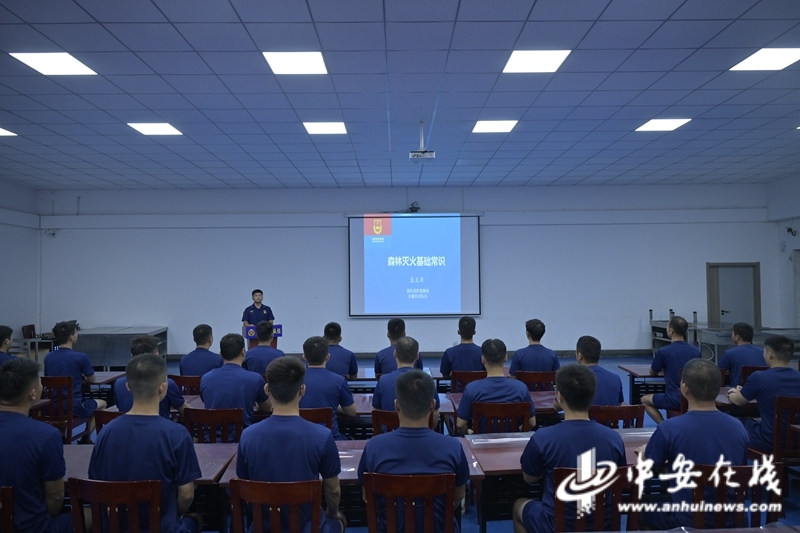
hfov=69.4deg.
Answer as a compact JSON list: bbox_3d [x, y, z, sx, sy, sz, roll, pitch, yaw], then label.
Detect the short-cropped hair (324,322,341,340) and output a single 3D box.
[{"bbox_3d":[-0.635,0.614,5.459,0.165,0.170,0.190,-1,-2,0],"label":"short-cropped hair"}]

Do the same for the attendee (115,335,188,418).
[{"bbox_3d":[-1.834,1.191,4.314,0.540,1.320,0.760,-1,-2,2],"label":"attendee"}]

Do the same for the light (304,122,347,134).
[{"bbox_3d":[-1.046,-1.969,8.187,0.590,0.060,0.590,0,-2,0],"label":"light"}]

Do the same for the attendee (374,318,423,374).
[{"bbox_3d":[-0.022,1.206,5.716,0.520,1.370,0.760,0,-2,0],"label":"attendee"}]

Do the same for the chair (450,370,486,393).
[{"bbox_3d":[0.662,1.425,5.592,0.430,0.890,0.500,0,-2,0],"label":"chair"}]

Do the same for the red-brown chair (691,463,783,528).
[{"bbox_3d":[1.523,1.347,2.835,0.420,0.890,0.510,0,-2,-2],"label":"red-brown chair"}]

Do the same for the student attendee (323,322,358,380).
[{"bbox_3d":[-0.647,1.222,5.712,0.520,1.350,0.760,0,-2,0],"label":"student attendee"}]

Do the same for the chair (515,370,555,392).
[{"bbox_3d":[1.288,1.433,5.643,0.420,0.890,0.510,0,-2,0],"label":"chair"}]

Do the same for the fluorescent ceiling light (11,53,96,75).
[{"bbox_3d":[-3.433,-2.025,5.782,0.600,0.040,0.600,-1,-2,0],"label":"fluorescent ceiling light"}]

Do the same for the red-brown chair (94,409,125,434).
[{"bbox_3d":[-1.759,1.367,3.886,0.420,0.880,0.500,-1,-2,0],"label":"red-brown chair"}]

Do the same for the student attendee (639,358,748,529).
[{"bbox_3d":[1.229,1.062,2.572,0.520,1.343,0.680,0,-2,-8],"label":"student attendee"}]

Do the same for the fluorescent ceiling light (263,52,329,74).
[{"bbox_3d":[-1.039,-2.056,5.793,0.585,0.050,0.585,0,-2,0],"label":"fluorescent ceiling light"}]

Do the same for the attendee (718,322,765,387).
[{"bbox_3d":[3.294,1.204,5.770,0.520,1.320,0.760,0,-2,-17],"label":"attendee"}]

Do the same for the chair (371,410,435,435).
[{"bbox_3d":[0.020,1.396,4.045,0.420,0.890,0.510,0,-2,0],"label":"chair"}]

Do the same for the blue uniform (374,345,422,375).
[{"bbox_3d":[-0.017,1.059,5.468,0.460,0.647,0.360,-1,-2,0],"label":"blue uniform"}]

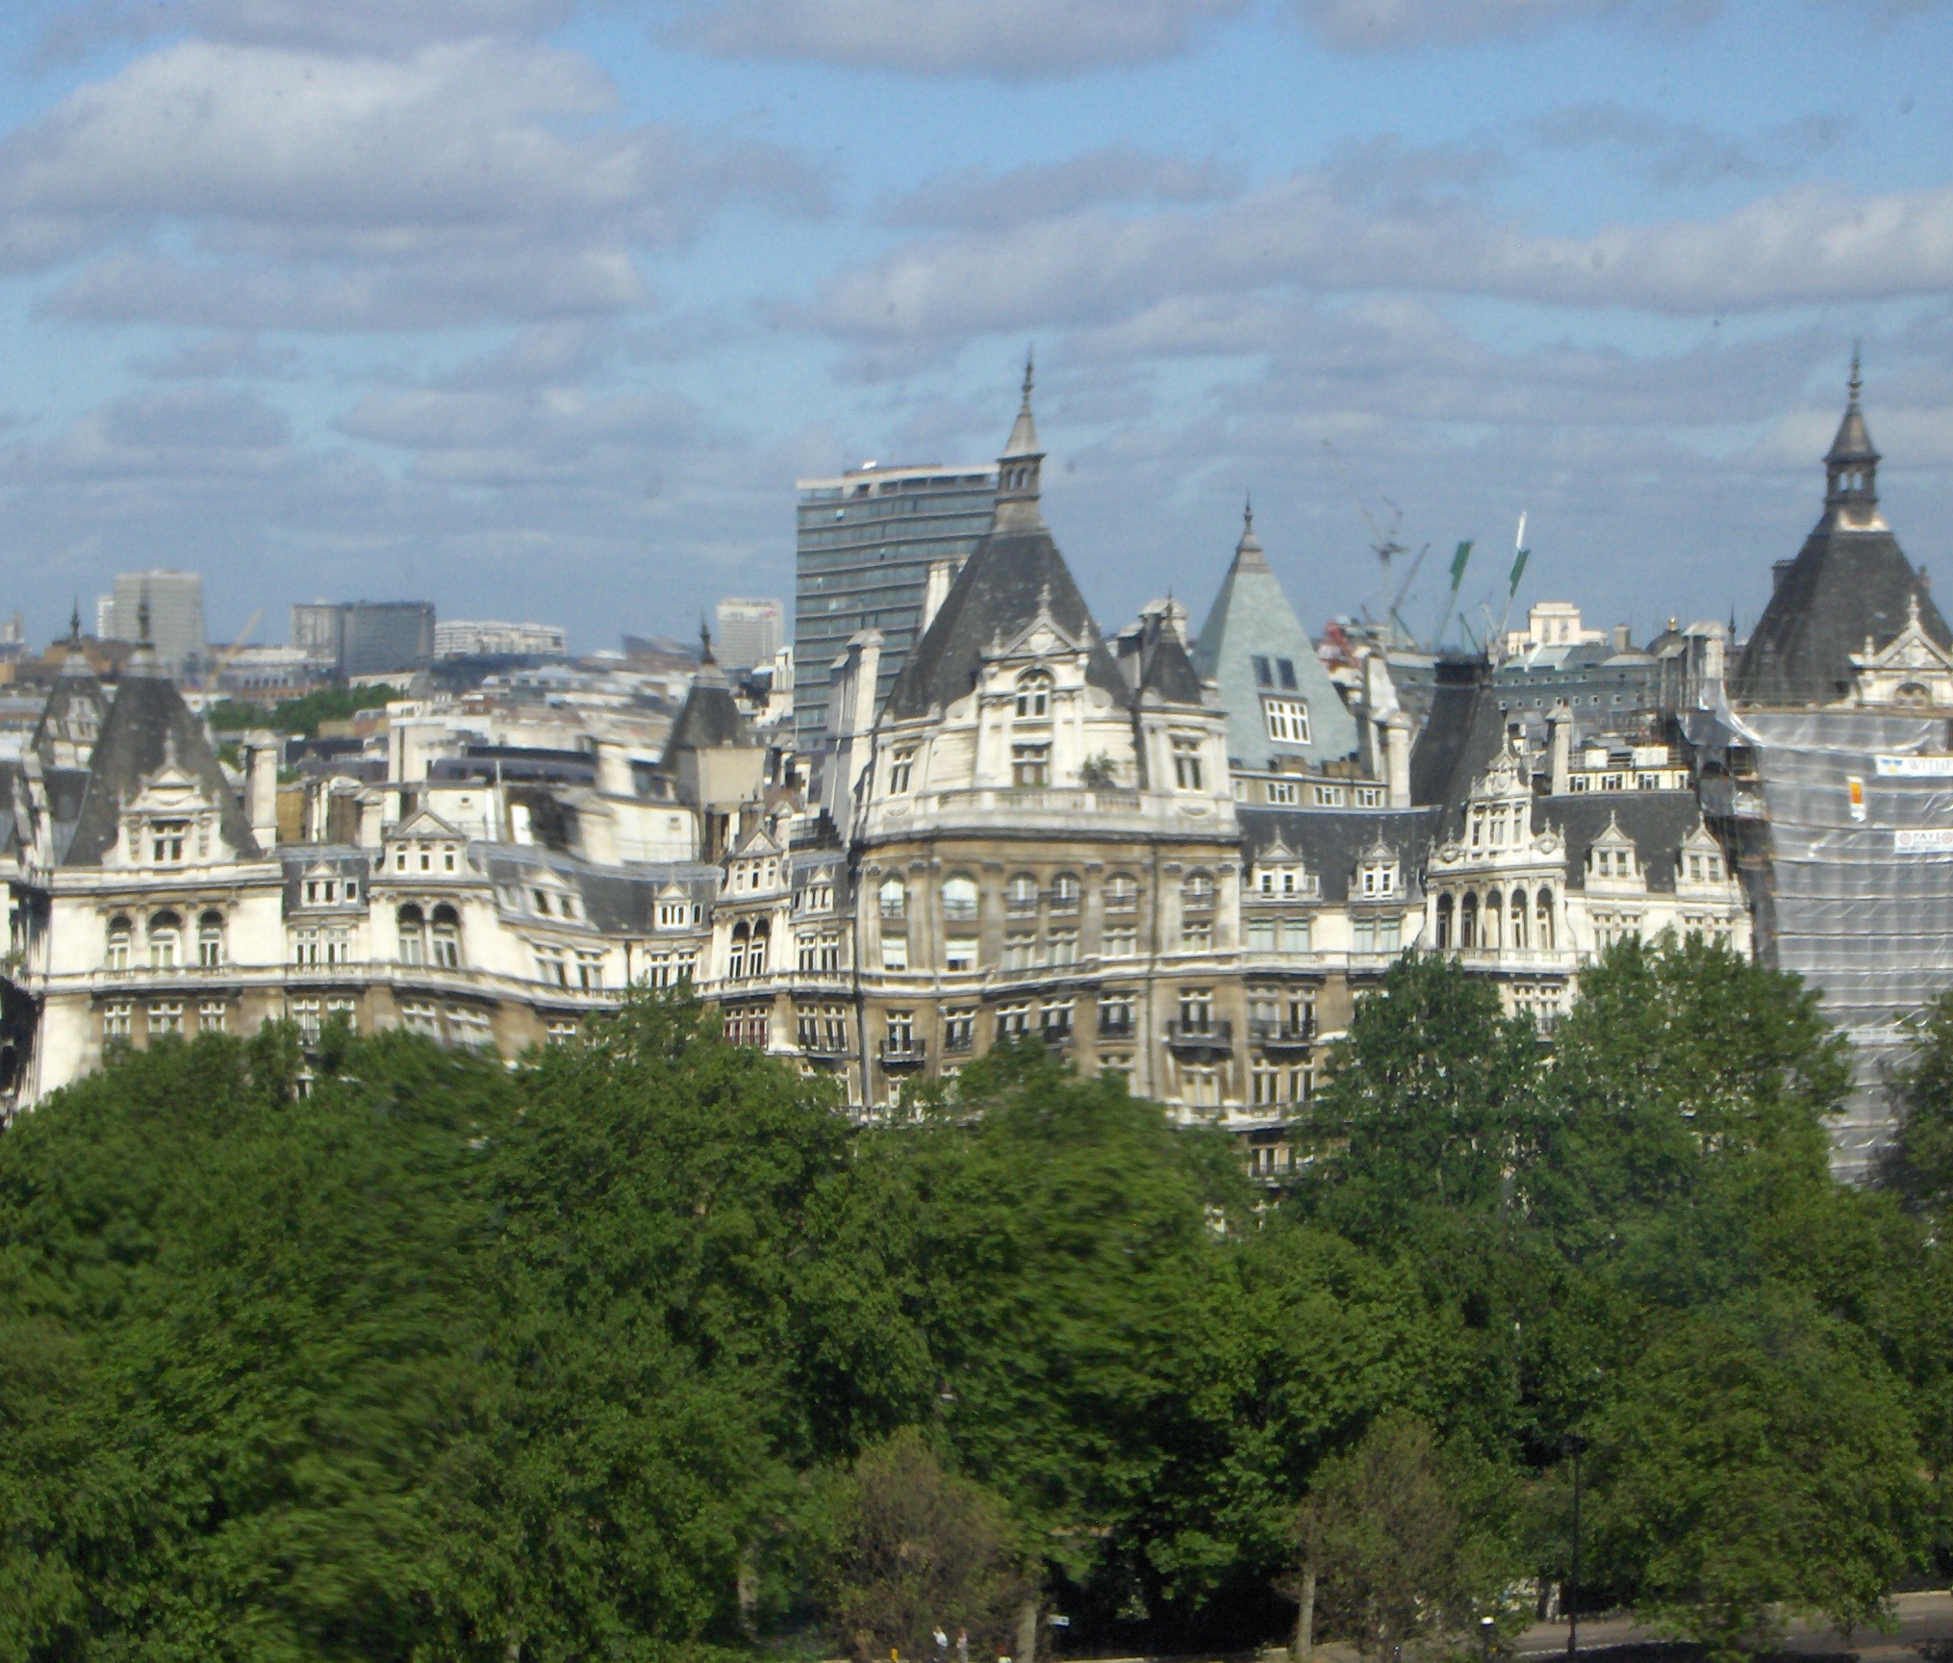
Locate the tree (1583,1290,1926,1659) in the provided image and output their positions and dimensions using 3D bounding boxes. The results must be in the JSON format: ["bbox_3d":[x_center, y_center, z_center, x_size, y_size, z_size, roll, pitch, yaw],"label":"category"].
[{"bbox_3d":[34.730,29.090,300.000,15.300,17.300,15.000,0,1,0],"label":"tree"}]

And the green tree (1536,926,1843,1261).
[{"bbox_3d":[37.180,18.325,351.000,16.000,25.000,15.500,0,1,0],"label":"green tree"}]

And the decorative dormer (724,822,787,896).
[{"bbox_3d":[-12.680,1.590,386.000,3.800,4.200,2.500,0,2,-14],"label":"decorative dormer"}]

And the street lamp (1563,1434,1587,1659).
[{"bbox_3d":[27.280,32.580,307.000,1.100,10.000,0.600,0,1,0],"label":"street lamp"}]

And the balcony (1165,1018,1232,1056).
[{"bbox_3d":[12.760,11.810,387.000,3.800,2.000,1.200,0,1,-10],"label":"balcony"}]

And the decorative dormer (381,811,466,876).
[{"bbox_3d":[-31.420,0.690,383.000,4.900,3.850,2.500,0,1,-8],"label":"decorative dormer"}]

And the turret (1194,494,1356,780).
[{"bbox_3d":[16.590,-11.850,409.000,10.500,16.900,10.500,-1,2,-20],"label":"turret"}]

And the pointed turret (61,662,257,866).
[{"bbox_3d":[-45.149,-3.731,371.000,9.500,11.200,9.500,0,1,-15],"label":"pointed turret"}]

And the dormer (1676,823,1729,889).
[{"bbox_3d":[41.978,1.397,389.000,2.650,3.850,1.700,0,1,-15],"label":"dormer"}]

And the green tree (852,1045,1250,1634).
[{"bbox_3d":[3.389,23.420,315.000,18.200,27.500,17.500,0,1,0],"label":"green tree"}]

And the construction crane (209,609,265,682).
[{"bbox_3d":[-164.573,-41.716,1500.000,12.500,16.000,3.000,0,1,0],"label":"construction crane"}]

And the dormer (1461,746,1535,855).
[{"bbox_3d":[29.905,-1.843,384.500,3.750,6.400,1.800,0,1,-15],"label":"dormer"}]

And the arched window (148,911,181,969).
[{"bbox_3d":[-44.090,5.921,365.000,1.750,3.050,0.400,0,1,-15],"label":"arched window"}]

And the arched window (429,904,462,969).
[{"bbox_3d":[-30.170,5.940,381.500,1.900,3.750,0.500,0,1,-8],"label":"arched window"}]

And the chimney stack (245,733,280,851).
[{"bbox_3d":[-40.900,-2.230,385.000,1.600,6.700,2.200,0,2,-12],"label":"chimney stack"}]

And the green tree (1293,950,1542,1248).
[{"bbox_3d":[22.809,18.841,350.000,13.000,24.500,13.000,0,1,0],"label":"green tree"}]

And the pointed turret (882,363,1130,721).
[{"bbox_3d":[1.607,-16.345,384.000,11.400,20.300,11.400,0,1,-15],"label":"pointed turret"}]

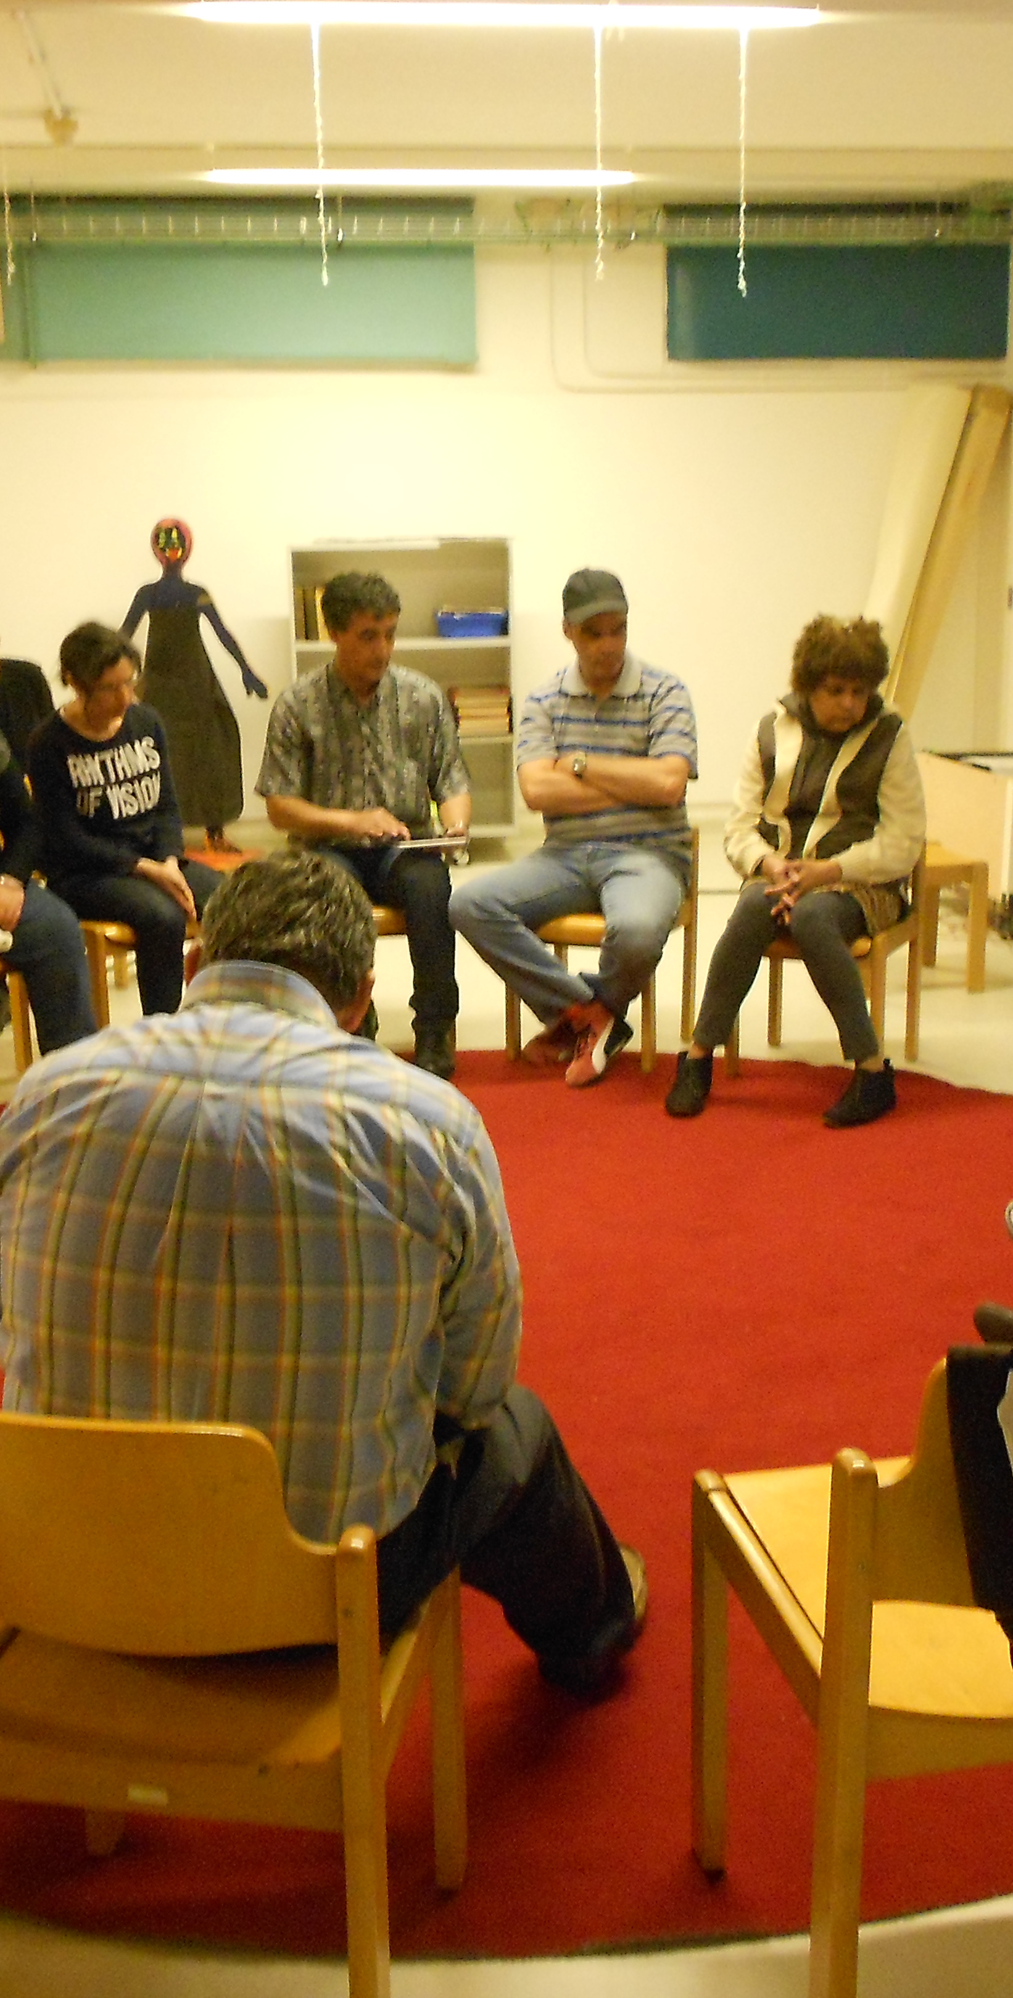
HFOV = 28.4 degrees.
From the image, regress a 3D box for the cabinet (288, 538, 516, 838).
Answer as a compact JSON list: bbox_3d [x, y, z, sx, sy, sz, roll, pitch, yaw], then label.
[{"bbox_3d":[-0.516,-1.510,9.790,1.060,1.400,0.400,-1,13,-1],"label":"cabinet"}]

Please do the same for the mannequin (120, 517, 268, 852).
[{"bbox_3d":[-1.609,-1.558,9.882,0.800,1.630,0.250,-2,12,-6],"label":"mannequin"}]

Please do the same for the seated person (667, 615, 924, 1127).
[{"bbox_3d":[0.803,-0.396,5.433,0.580,1.280,0.820,5,13,26],"label":"seated person"}]

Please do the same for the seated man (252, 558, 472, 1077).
[{"bbox_3d":[-0.430,-0.521,5.934,0.600,1.370,0.740,-2,12,-7],"label":"seated man"}]

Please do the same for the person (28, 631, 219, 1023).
[{"bbox_3d":[-1.068,-0.424,5.767,0.480,1.270,0.720,-10,14,-36],"label":"person"}]

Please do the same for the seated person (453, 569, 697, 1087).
[{"bbox_3d":[0.208,-0.476,5.423,0.580,1.340,0.700,3,14,16],"label":"seated person"}]

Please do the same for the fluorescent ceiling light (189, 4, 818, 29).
[{"bbox_3d":[0.015,-2.423,4.910,1.530,0.070,0.110,-1,13,-2],"label":"fluorescent ceiling light"}]

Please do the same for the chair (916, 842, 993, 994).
[{"bbox_3d":[1.220,-0.398,6.220,0.430,0.697,0.421,-2,13,-6],"label":"chair"}]

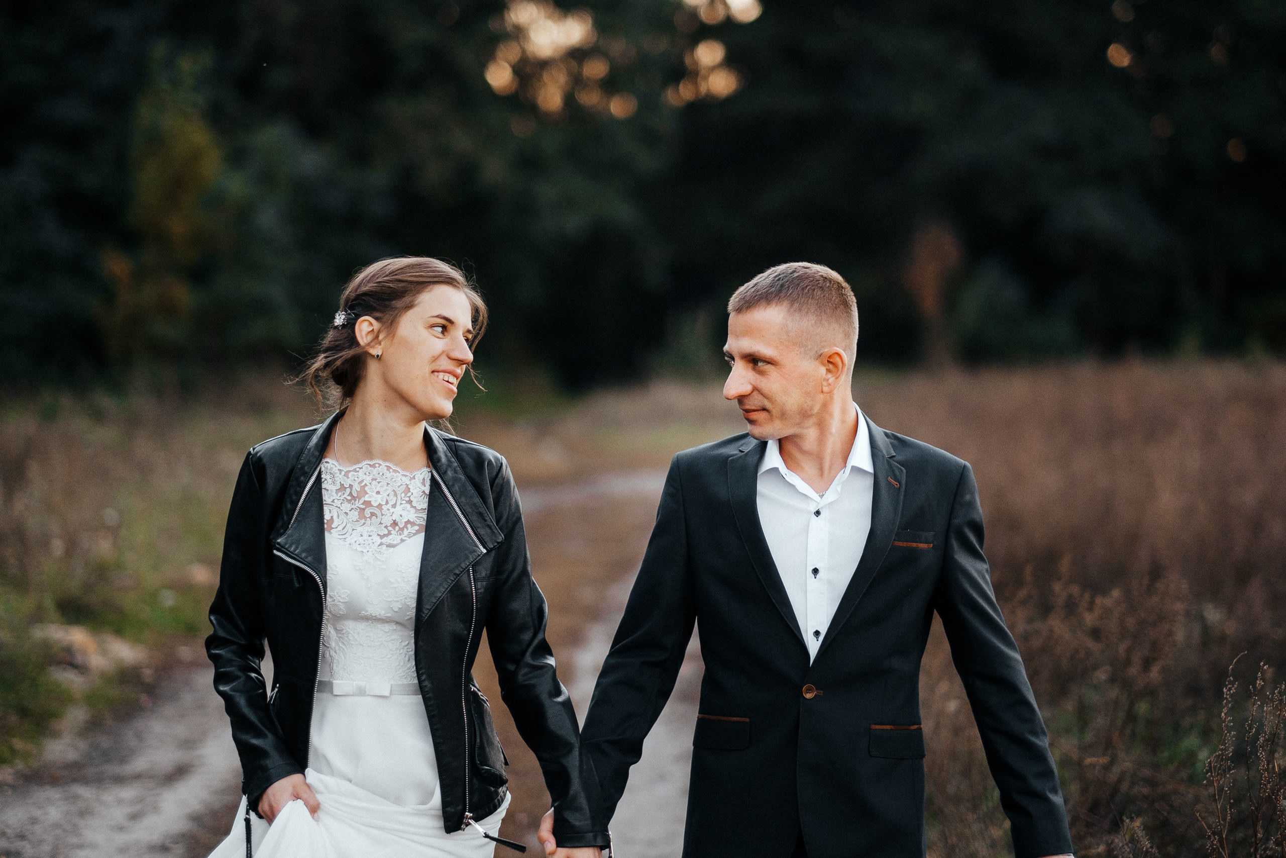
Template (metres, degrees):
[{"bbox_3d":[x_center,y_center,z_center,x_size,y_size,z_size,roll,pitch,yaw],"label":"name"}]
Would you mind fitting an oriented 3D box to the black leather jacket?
[{"bbox_3d":[-0.338,0.286,4.300,0.570,0.615,0.320,0,1,6],"label":"black leather jacket"}]

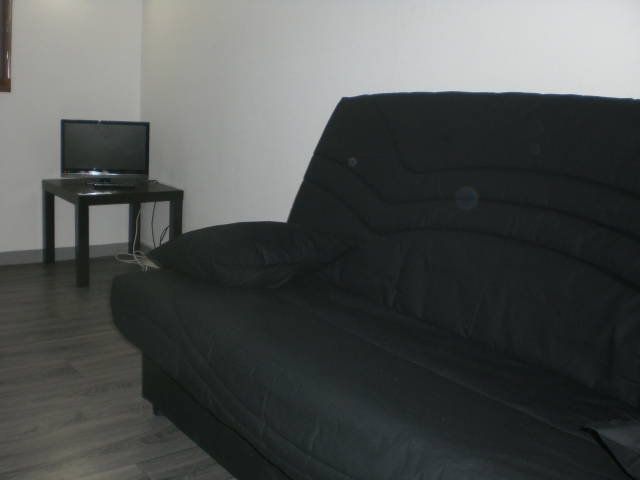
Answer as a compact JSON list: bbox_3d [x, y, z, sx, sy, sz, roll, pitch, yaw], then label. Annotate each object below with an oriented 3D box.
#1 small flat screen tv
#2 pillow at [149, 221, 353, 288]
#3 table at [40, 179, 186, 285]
[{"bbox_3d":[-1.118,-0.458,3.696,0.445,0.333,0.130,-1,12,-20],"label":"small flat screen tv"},{"bbox_3d":[-0.227,0.024,2.247,0.510,0.180,0.430,-3,13,-28],"label":"pillow"},{"bbox_3d":[-1.107,-0.066,3.740,0.550,0.450,0.550,-6,15,-38],"label":"table"}]

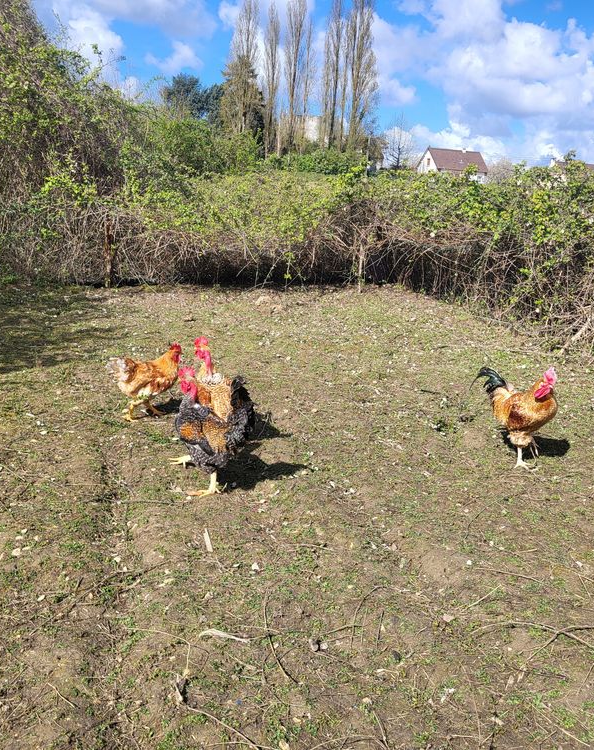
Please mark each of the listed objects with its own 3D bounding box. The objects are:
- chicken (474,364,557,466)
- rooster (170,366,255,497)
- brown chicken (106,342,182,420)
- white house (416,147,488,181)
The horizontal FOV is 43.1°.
[{"bbox_3d":[1.156,0.219,3.902,0.430,0.500,0.220,11,16,30],"label":"chicken"},{"bbox_3d":[-0.393,0.239,3.436,0.430,0.510,0.230,10,15,24],"label":"rooster"},{"bbox_3d":[-0.873,0.024,4.368,0.420,0.430,0.200,2,14,-5],"label":"brown chicken"},{"bbox_3d":[30.428,-40.984,147.226,11.300,6.500,8.400,-1,14,-17],"label":"white house"}]

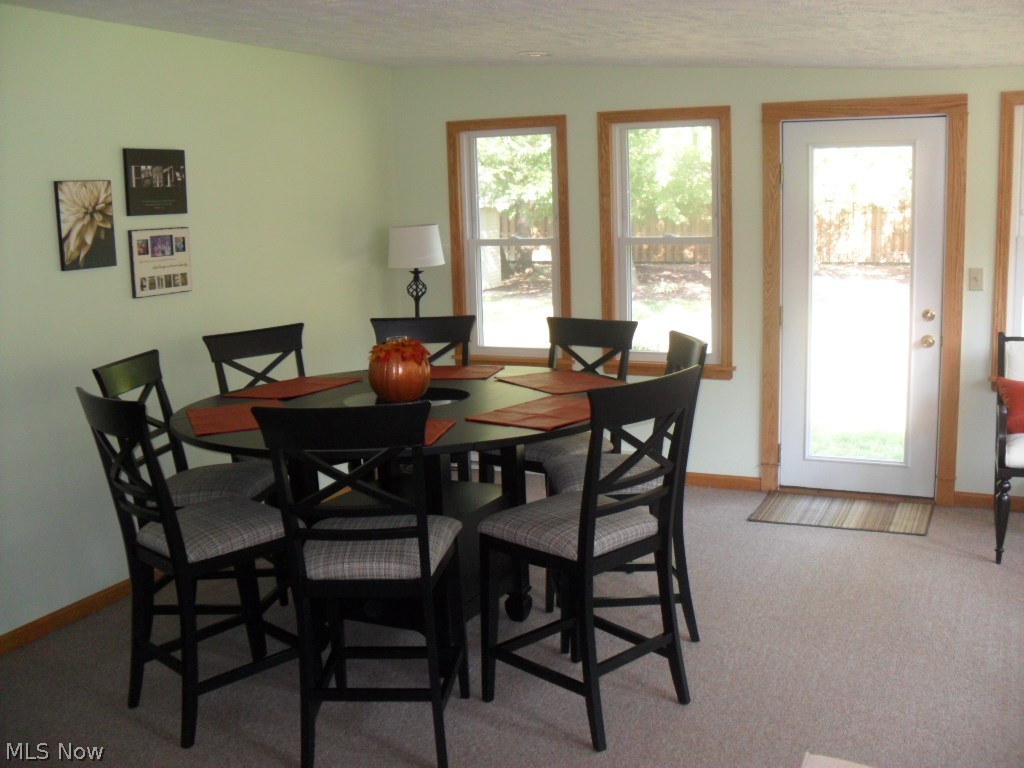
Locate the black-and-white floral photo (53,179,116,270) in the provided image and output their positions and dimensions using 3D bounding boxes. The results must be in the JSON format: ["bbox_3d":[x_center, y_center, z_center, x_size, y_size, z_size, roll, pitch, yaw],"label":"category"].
[{"bbox_3d":[-1.763,-0.657,4.295,0.025,0.357,0.277,2,10,24],"label":"black-and-white floral photo"}]

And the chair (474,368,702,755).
[{"bbox_3d":[0.237,0.501,3.288,0.500,1.100,0.550,-10,12,-42],"label":"chair"}]

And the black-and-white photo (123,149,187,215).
[{"bbox_3d":[-1.595,-0.906,4.651,0.025,0.284,0.357,2,10,24],"label":"black-and-white photo"}]

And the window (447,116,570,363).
[{"bbox_3d":[-0.016,-0.833,6.286,0.800,1.510,0.070,2,10,24],"label":"window"}]

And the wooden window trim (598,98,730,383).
[{"bbox_3d":[0.889,-0.802,5.960,0.800,1.510,0.110,3,10,25],"label":"wooden window trim"}]

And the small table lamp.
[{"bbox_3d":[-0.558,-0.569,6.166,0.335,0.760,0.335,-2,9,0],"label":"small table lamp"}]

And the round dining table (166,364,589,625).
[{"bbox_3d":[-0.376,0.514,3.931,1.740,0.914,1.740,-2,9,0],"label":"round dining table"}]

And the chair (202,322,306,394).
[{"bbox_3d":[-1.006,0.327,4.716,0.505,1.115,0.605,-10,12,-40],"label":"chair"}]

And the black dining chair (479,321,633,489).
[{"bbox_3d":[0.211,0.305,4.584,0.505,1.115,0.605,6,13,42],"label":"black dining chair"}]

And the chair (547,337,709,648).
[{"bbox_3d":[0.439,0.397,3.983,0.605,1.115,0.505,-3,10,-6],"label":"chair"}]

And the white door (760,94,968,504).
[{"bbox_3d":[1.873,-0.434,5.566,1.040,2.130,0.100,3,10,25],"label":"white door"}]

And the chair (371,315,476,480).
[{"bbox_3d":[-0.408,0.270,4.876,0.500,1.100,0.550,-2,9,-1],"label":"chair"}]

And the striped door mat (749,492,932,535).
[{"bbox_3d":[1.740,0.668,5.431,0.885,0.012,0.615,3,10,25],"label":"striped door mat"}]

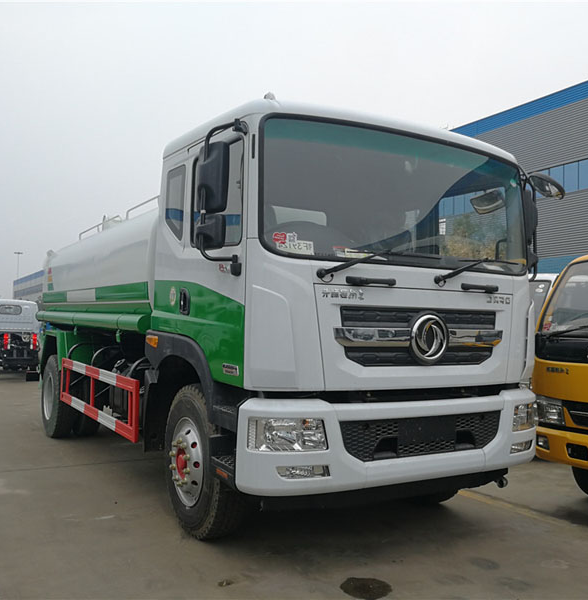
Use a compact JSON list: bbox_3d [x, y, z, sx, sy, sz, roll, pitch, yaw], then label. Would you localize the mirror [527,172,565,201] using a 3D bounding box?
[{"bbox_3d":[1.918,-0.860,4.736,0.280,0.210,0.160,1,-2,-3],"label":"mirror"}]

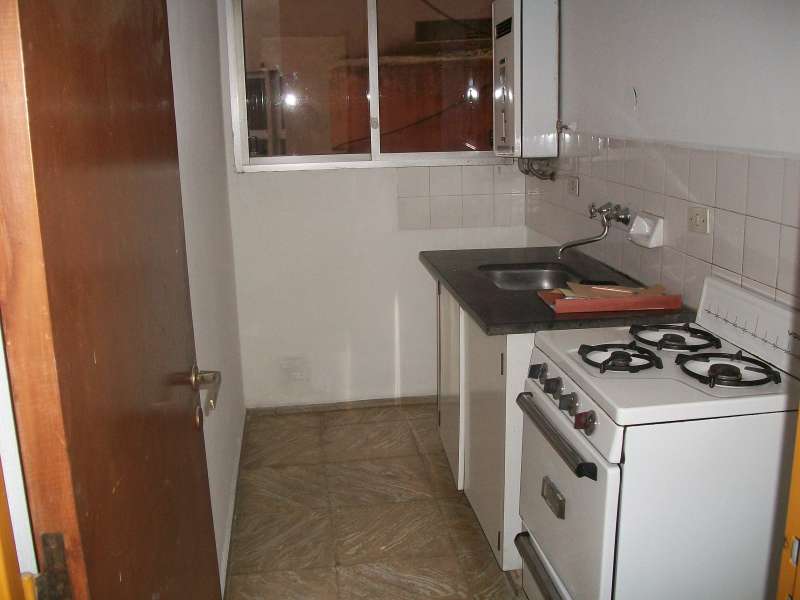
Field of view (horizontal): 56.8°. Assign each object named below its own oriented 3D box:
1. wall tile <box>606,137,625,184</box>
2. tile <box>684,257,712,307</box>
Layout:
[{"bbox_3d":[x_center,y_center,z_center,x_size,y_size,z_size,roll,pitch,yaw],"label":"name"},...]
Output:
[{"bbox_3d":[0.725,-0.466,2.469,0.012,0.150,0.150,-3,15,-7],"label":"wall tile"},{"bbox_3d":[0.825,-0.042,2.069,0.010,0.150,0.145,-3,15,-8],"label":"tile"}]

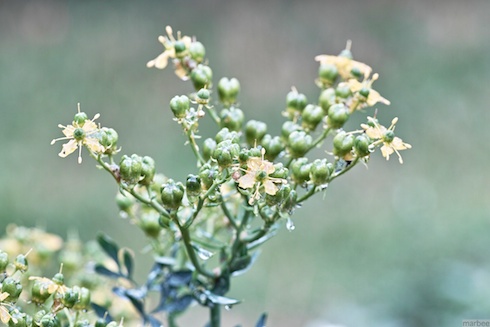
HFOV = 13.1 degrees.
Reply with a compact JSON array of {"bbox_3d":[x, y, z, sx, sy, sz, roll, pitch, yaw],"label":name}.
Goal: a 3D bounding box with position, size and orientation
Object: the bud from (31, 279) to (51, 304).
[{"bbox_3d":[-0.070,0.044,0.730,0.007,0.008,0.007,5,11,0],"label":"bud"}]

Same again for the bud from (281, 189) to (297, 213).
[{"bbox_3d":[0.014,0.012,0.692,0.005,0.008,0.006,18,12,0],"label":"bud"}]

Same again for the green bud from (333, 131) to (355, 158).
[{"bbox_3d":[0.036,-0.007,0.783,0.008,0.009,0.008,6,12,0],"label":"green bud"}]

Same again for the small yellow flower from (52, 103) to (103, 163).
[{"bbox_3d":[-0.056,-0.010,0.720,0.018,0.020,0.009,1,-14,6],"label":"small yellow flower"}]

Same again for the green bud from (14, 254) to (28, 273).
[{"bbox_3d":[-0.076,0.034,0.725,0.004,0.006,0.004,10,11,0],"label":"green bud"}]

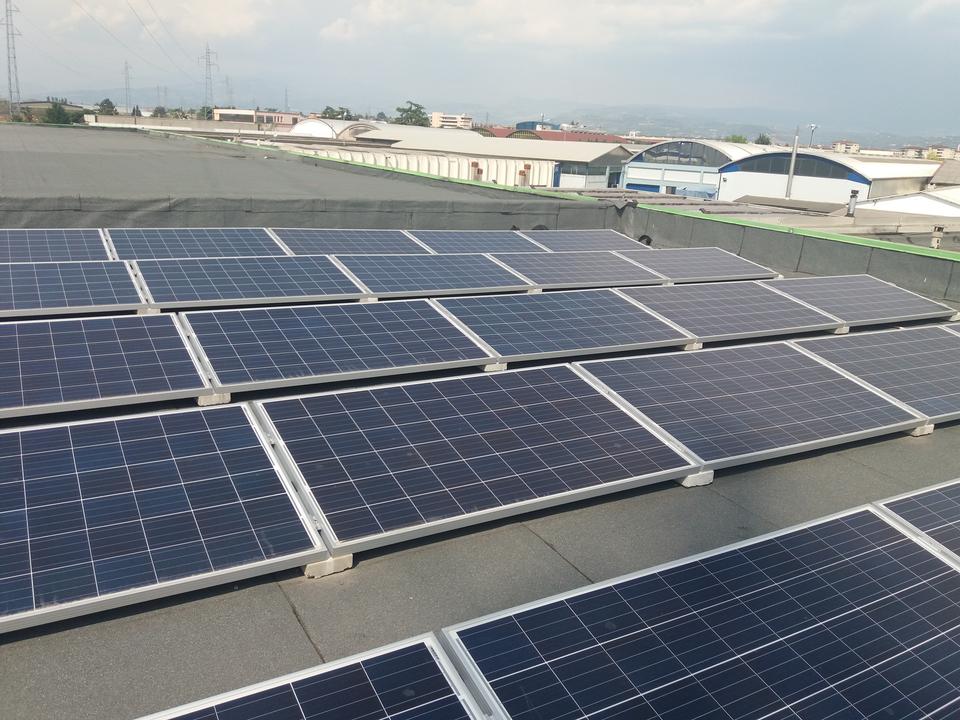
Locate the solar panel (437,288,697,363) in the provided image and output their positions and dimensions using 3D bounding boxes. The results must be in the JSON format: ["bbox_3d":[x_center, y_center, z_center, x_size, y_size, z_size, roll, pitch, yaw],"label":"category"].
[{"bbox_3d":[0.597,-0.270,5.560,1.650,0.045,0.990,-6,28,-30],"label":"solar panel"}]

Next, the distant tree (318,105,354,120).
[{"bbox_3d":[-33.645,-52.718,181.827,8.400,13.098,8.400,0,16,-11],"label":"distant tree"}]

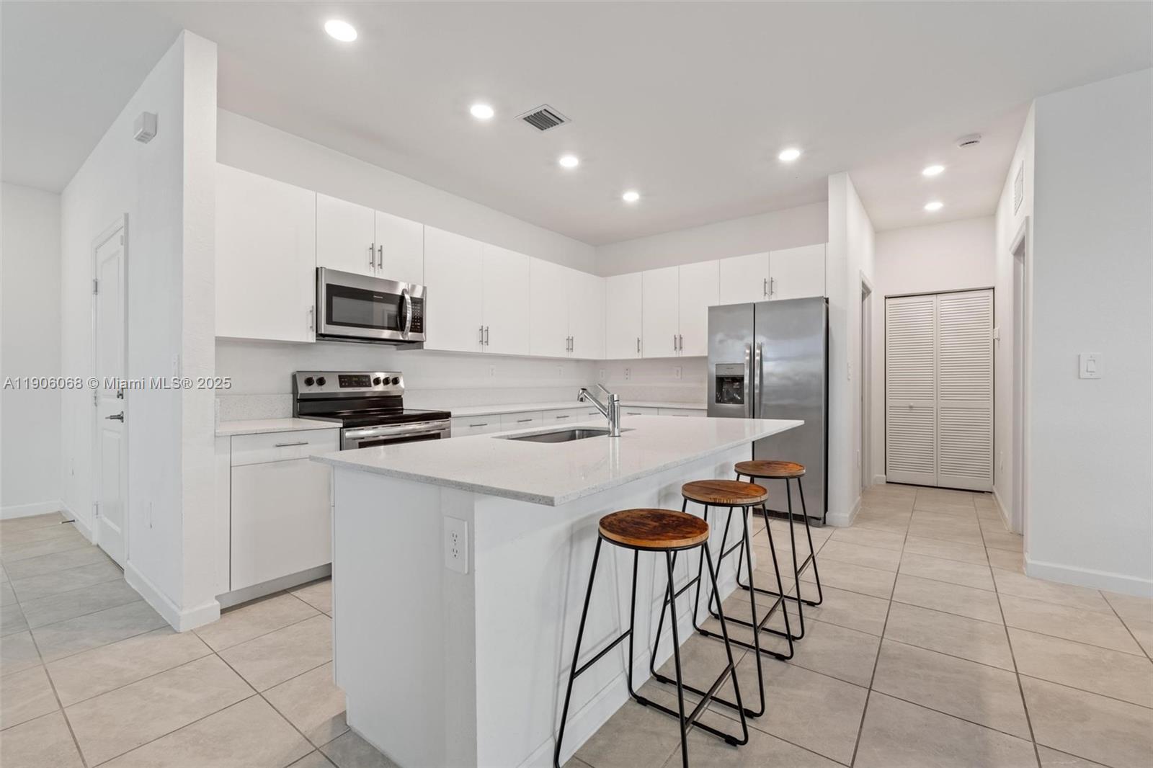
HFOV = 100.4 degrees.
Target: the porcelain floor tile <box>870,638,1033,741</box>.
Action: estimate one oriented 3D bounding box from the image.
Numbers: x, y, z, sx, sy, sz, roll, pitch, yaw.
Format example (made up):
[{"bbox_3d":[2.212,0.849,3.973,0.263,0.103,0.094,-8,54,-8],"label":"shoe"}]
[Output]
[{"bbox_3d":[1.386,1.121,1.803,0.445,0.010,0.445,0,0,37],"label":"porcelain floor tile"}]

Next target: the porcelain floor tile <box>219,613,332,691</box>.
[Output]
[{"bbox_3d":[-1.208,1.136,2.064,0.444,0.010,0.442,0,0,37],"label":"porcelain floor tile"}]

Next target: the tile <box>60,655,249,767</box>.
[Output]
[{"bbox_3d":[-1.476,1.131,1.709,0.445,0.010,0.445,0,0,37],"label":"tile"}]

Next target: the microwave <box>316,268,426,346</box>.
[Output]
[{"bbox_3d":[-1.452,-0.506,3.314,0.415,0.418,0.760,0,1,37],"label":"microwave"}]

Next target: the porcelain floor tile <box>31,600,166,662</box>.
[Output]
[{"bbox_3d":[-2.201,1.140,2.258,0.448,0.010,0.449,0,0,37],"label":"porcelain floor tile"}]

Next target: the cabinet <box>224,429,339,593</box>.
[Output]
[{"bbox_3d":[-1.759,0.637,2.728,0.610,0.775,0.535,0,0,37],"label":"cabinet"}]

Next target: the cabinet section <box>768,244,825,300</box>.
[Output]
[{"bbox_3d":[1.913,-0.951,4.151,0.455,0.454,0.024,0,1,37],"label":"cabinet section"}]

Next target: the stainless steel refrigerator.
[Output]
[{"bbox_3d":[1.736,0.220,4.231,0.915,1.780,0.820,0,0,37],"label":"stainless steel refrigerator"}]

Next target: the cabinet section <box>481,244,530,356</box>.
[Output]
[{"bbox_3d":[-0.613,-0.721,4.232,0.024,0.916,0.572,0,1,37],"label":"cabinet section"}]

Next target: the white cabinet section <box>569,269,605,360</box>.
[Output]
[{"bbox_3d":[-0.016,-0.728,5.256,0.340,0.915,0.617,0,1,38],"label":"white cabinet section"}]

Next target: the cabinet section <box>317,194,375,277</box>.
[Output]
[{"bbox_3d":[-1.476,-0.941,3.078,0.022,0.447,0.382,0,0,37],"label":"cabinet section"}]

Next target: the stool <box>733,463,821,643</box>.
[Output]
[{"bbox_3d":[0.944,0.764,2.371,0.420,0.705,0.420,0,0,37],"label":"stool"}]

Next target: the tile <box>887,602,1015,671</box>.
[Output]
[{"bbox_3d":[1.661,1.120,2.161,0.445,0.010,0.445,0,0,37],"label":"tile"}]

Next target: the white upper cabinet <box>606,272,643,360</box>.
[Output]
[{"bbox_3d":[0.612,-0.731,5.397,0.465,0.920,0.330,0,0,37],"label":"white upper cabinet"}]

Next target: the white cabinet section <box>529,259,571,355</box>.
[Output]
[{"bbox_3d":[-0.274,-0.727,4.676,0.020,0.920,0.600,0,0,37],"label":"white cabinet section"}]

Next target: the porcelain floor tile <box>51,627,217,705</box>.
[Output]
[{"bbox_3d":[-1.840,1.131,1.980,0.445,0.010,0.445,0,0,37],"label":"porcelain floor tile"}]

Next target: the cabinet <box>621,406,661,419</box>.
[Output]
[{"bbox_3d":[0.788,0.663,5.066,0.508,0.879,0.626,0,0,37],"label":"cabinet"}]

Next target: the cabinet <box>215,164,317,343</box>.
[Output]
[{"bbox_3d":[-1.873,-0.704,2.805,0.327,0.914,0.534,0,0,37],"label":"cabinet"}]

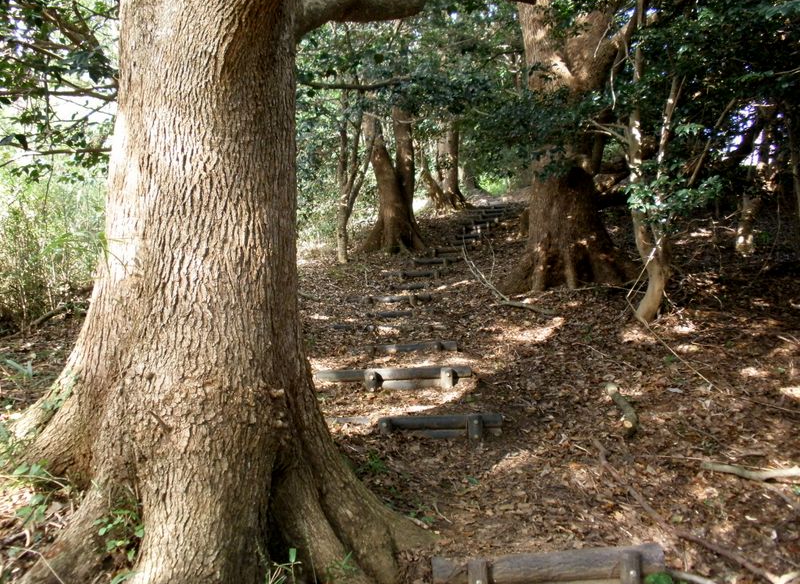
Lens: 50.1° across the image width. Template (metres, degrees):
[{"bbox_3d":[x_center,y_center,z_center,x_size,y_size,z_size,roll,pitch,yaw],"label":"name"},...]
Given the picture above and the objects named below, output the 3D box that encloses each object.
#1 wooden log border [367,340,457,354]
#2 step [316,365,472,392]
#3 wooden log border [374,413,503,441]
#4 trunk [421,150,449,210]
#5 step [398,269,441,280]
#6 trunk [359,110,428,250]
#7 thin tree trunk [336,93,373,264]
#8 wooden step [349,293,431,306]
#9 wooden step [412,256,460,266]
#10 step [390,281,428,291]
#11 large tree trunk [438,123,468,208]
[{"bbox_3d":[0.122,0.591,9.100,1.000,0.140,0.170,-1,2,-5],"label":"wooden log border"},{"bbox_3d":[-0.059,0.780,7.800,1.441,0.210,0.190,-1,2,-5],"label":"step"},{"bbox_3d":[0.300,1.022,6.500,0.958,0.200,0.190,-1,2,-5],"label":"wooden log border"},{"bbox_3d":[1.069,-3.455,26.500,0.868,1.900,0.700,-1,2,0],"label":"trunk"},{"bbox_3d":[0.333,-0.315,15.400,0.792,0.180,0.170,-1,2,-5],"label":"step"},{"bbox_3d":[-0.135,-2.321,17.800,1.374,3.000,1.250,-1,2,0],"label":"trunk"},{"bbox_3d":[-0.878,-2.190,16.500,0.695,3.350,0.550,-1,2,0],"label":"thin tree trunk"},{"bbox_3d":[-0.127,0.112,12.800,1.227,0.180,0.180,-1,2,-5],"label":"wooden step"},{"bbox_3d":[0.713,-0.596,16.700,0.937,0.170,0.170,-1,2,-5],"label":"wooden step"},{"bbox_3d":[0.140,-0.107,14.100,0.660,0.150,0.160,-1,2,-5],"label":"step"},{"bbox_3d":[1.627,-3.951,26.500,0.992,2.750,0.950,-1,2,0],"label":"large tree trunk"}]

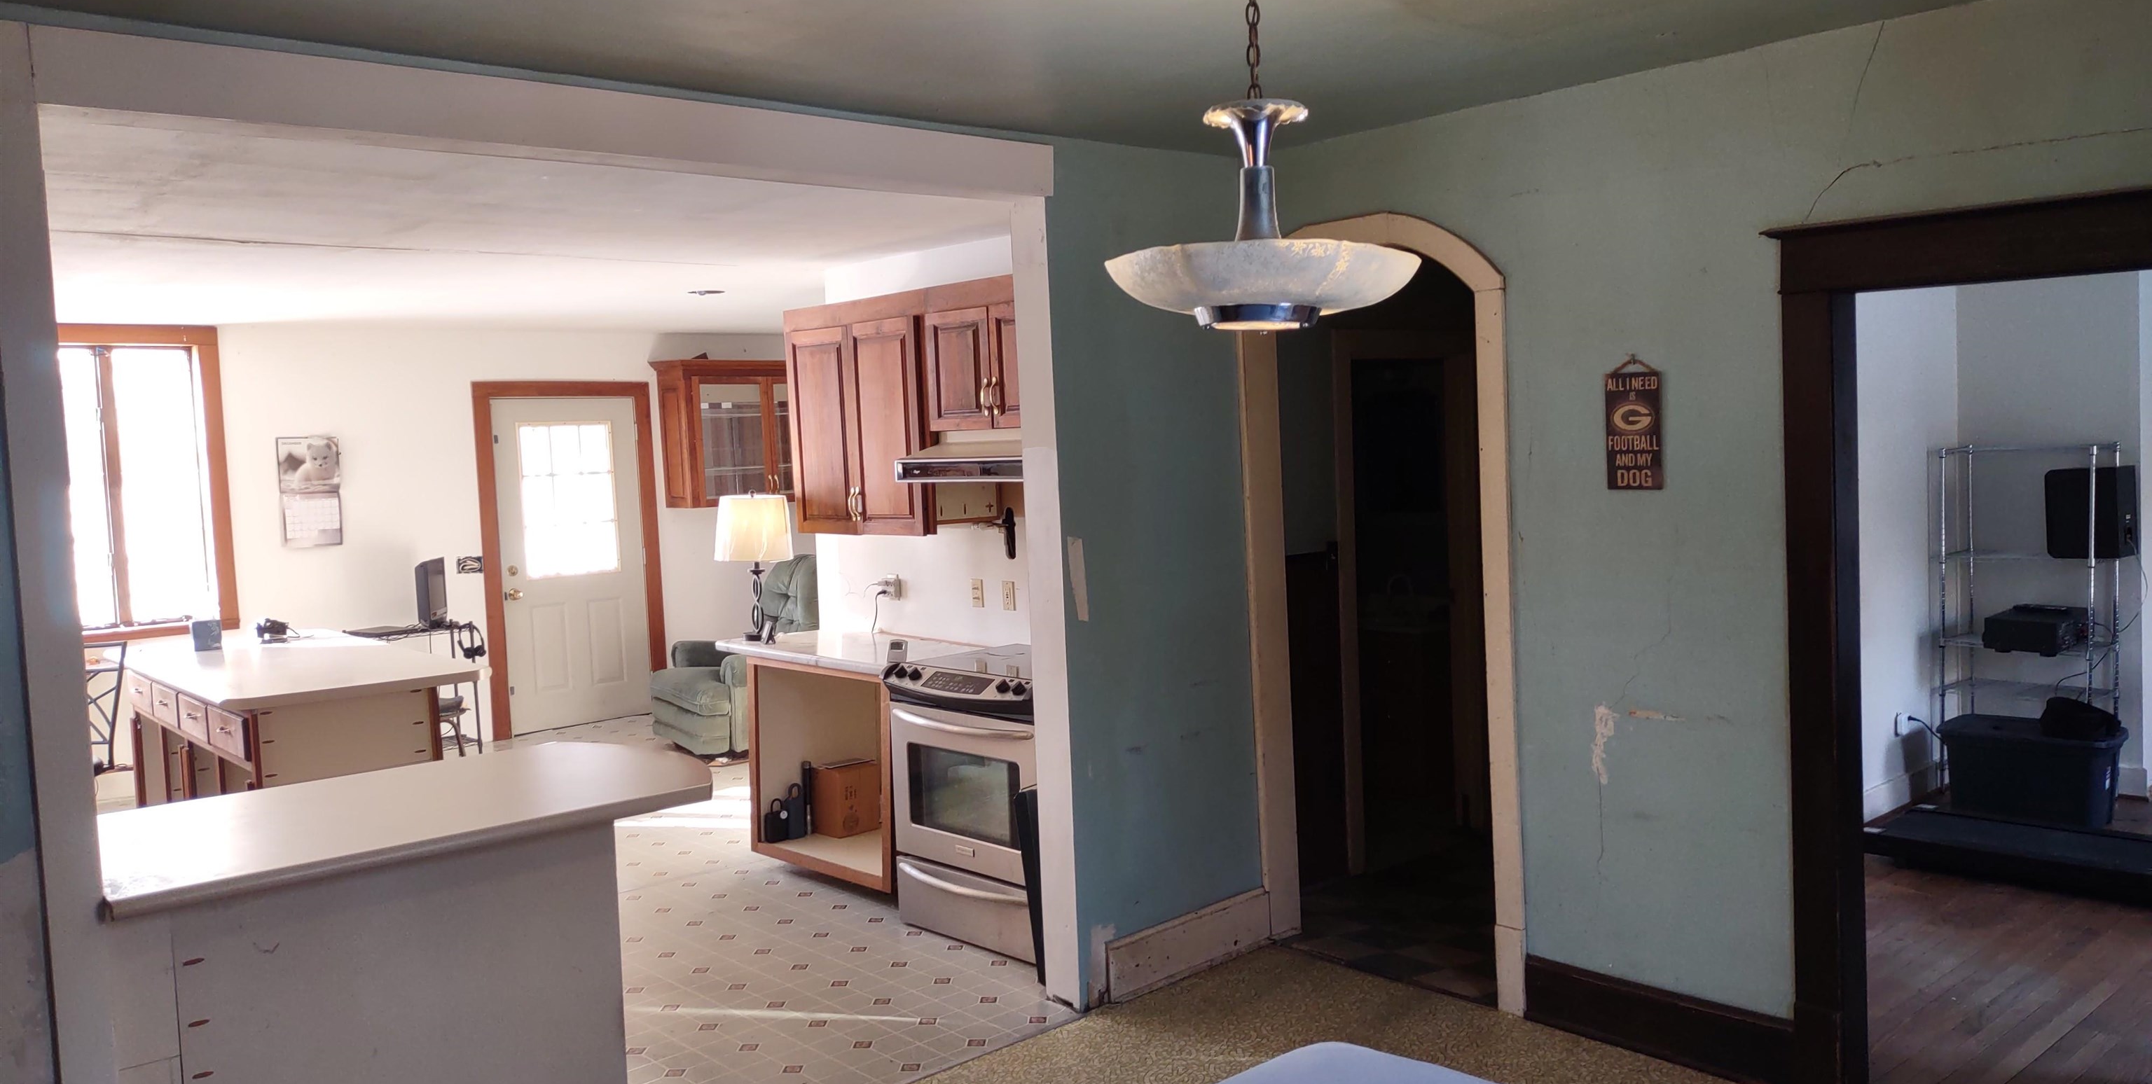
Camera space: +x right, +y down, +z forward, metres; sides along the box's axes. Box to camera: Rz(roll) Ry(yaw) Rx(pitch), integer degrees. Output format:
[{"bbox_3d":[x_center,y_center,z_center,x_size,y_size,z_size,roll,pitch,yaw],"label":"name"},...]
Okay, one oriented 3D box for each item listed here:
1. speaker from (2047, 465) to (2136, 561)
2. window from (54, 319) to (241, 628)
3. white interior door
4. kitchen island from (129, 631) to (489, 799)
[{"bbox_3d":[4.163,-0.118,7.132,0.225,0.366,0.270,-5,4,-42],"label":"speaker"},{"bbox_3d":[-4.948,-0.304,9.005,1.080,1.620,0.120,-5,4,-42],"label":"window"},{"bbox_3d":[-3.075,0.121,10.646,0.935,2.003,0.050,-6,5,-44],"label":"white interior door"},{"bbox_3d":[-3.140,0.914,6.889,0.960,0.914,2.400,-5,4,-38],"label":"kitchen island"}]

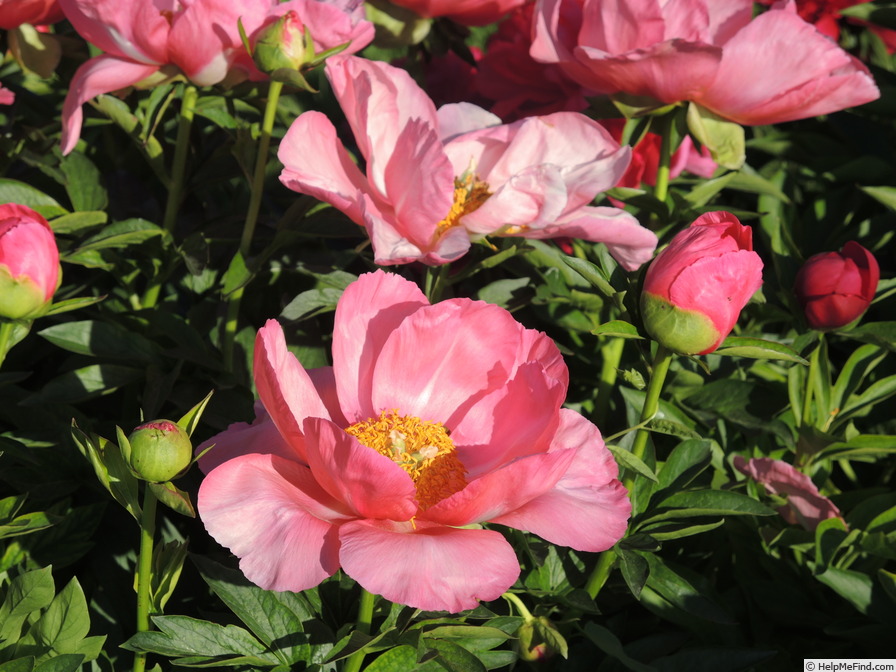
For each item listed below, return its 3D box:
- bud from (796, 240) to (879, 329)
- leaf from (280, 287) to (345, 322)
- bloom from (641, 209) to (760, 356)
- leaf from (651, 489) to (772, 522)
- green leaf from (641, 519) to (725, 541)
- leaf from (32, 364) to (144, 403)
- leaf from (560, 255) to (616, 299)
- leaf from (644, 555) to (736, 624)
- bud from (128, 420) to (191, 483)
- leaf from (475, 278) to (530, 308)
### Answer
[{"bbox_3d":[0.200,-0.026,1.400,0.043,0.045,0.043,8,19,-3],"label":"bud"},{"bbox_3d":[-0.060,-0.015,1.240,0.042,0.010,0.020,-20,33,-21],"label":"leaf"},{"bbox_3d":[0.104,-0.022,1.120,0.045,0.056,0.044,23,12,-5],"label":"bloom"},{"bbox_3d":[0.108,0.070,1.120,0.055,0.010,0.020,2,27,4],"label":"leaf"},{"bbox_3d":[0.097,0.080,1.120,0.037,0.008,0.013,2,27,4],"label":"green leaf"},{"bbox_3d":[-0.151,0.020,1.140,0.047,0.007,0.020,-12,33,-18],"label":"leaf"},{"bbox_3d":[0.061,-0.026,1.180,0.029,0.008,0.013,35,35,-12],"label":"leaf"},{"bbox_3d":[0.101,0.105,1.130,0.049,0.009,0.018,33,42,5],"label":"leaf"},{"bbox_3d":[-0.113,0.045,1.060,0.025,0.025,0.025,2,18,-1],"label":"bud"},{"bbox_3d":[0.028,-0.021,1.380,0.035,0.008,0.022,-12,39,-16],"label":"leaf"}]

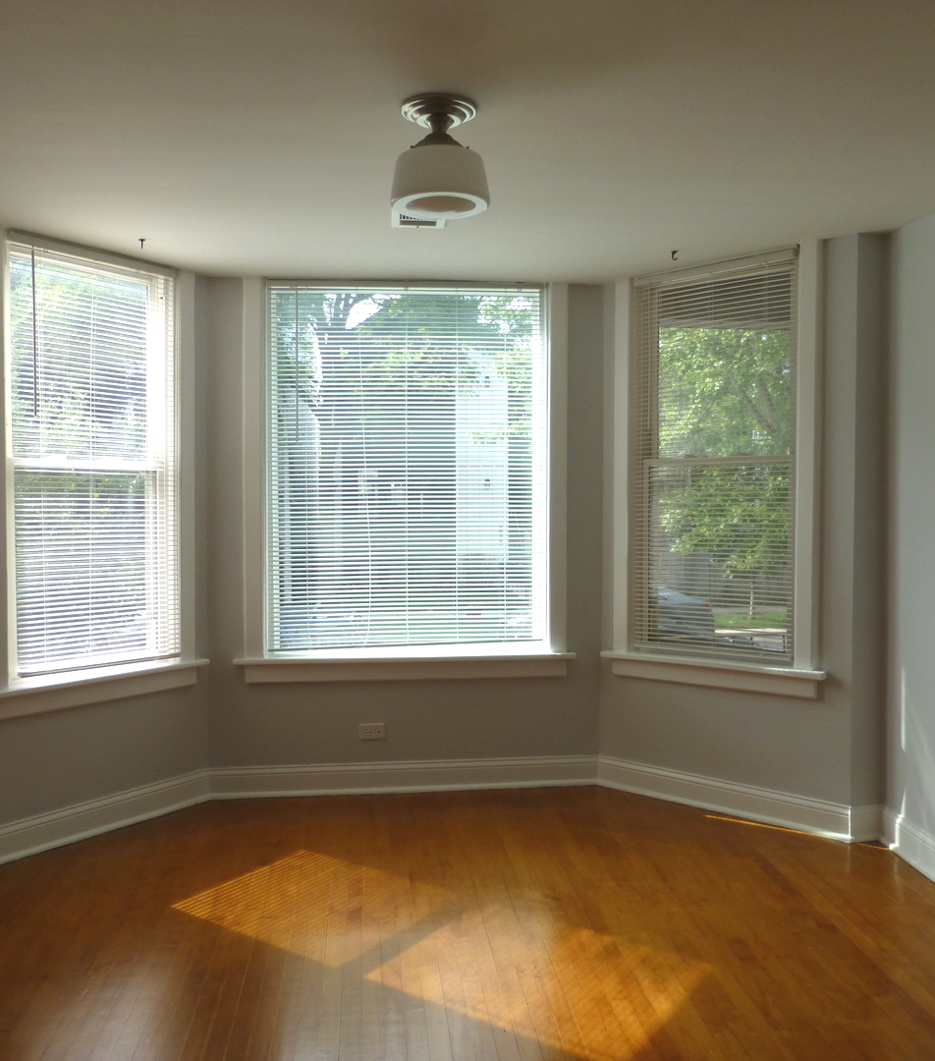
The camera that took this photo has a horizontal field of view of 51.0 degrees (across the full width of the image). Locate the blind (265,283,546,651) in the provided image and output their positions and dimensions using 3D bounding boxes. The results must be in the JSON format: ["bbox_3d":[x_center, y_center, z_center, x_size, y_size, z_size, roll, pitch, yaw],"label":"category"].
[{"bbox_3d":[-0.265,-0.295,4.473,1.279,1.653,0.036,0,2,-7],"label":"blind"}]

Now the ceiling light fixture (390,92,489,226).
[{"bbox_3d":[-0.071,-0.955,2.514,0.254,0.250,0.254,0,2,0],"label":"ceiling light fixture"}]

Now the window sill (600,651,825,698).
[{"bbox_3d":[1.025,0.607,4.196,1.038,0.111,0.100,2,3,43],"label":"window sill"}]

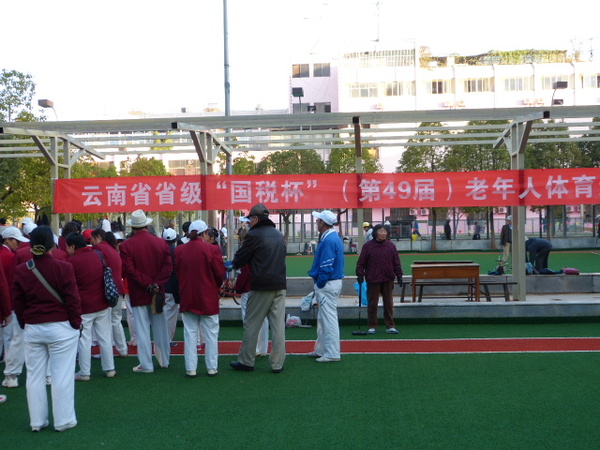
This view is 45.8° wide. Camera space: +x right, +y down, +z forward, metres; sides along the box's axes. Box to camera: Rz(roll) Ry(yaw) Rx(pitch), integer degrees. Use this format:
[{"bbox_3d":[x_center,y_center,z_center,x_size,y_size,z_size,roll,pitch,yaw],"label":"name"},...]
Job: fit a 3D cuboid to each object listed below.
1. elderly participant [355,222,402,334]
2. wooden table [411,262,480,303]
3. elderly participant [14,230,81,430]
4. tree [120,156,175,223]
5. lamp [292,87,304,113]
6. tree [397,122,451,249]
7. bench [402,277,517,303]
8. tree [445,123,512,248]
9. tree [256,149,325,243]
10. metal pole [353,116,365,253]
[{"bbox_3d":[1.126,0.757,10.000,0.620,1.530,0.350,-1,0,-3],"label":"elderly participant"},{"bbox_3d":[2.610,1.067,12.750,1.200,0.670,0.560,-1,0,4],"label":"wooden table"},{"bbox_3d":[-1.968,0.808,5.550,0.520,1.570,0.330,-1,0,-9],"label":"elderly participant"},{"bbox_3d":[-8.476,-1.195,39.500,2.700,5.300,2.700,-1,0,5],"label":"tree"},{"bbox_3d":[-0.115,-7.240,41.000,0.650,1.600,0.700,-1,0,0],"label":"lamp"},{"bbox_3d":[6.569,-2.058,37.500,3.000,6.700,3.000,-1,0,5],"label":"tree"},{"bbox_3d":[2.920,1.230,12.850,1.970,0.380,0.320,-1,0,4],"label":"bench"},{"bbox_3d":[9.421,-2.126,37.300,3.600,6.700,3.500,-1,0,5],"label":"tree"},{"bbox_3d":[-0.525,-1.382,39.300,3.700,5.800,3.600,-1,0,5],"label":"tree"},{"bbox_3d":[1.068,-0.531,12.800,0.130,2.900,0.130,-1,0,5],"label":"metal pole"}]

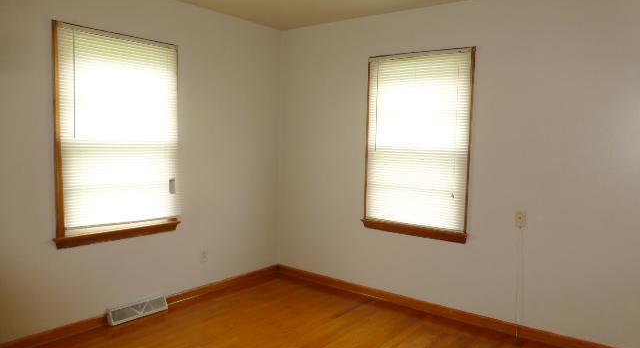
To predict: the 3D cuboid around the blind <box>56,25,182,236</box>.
[{"bbox_3d":[-1.396,-0.253,3.156,0.090,1.440,0.925,5,6,38],"label":"blind"}]

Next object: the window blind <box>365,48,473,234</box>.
[{"bbox_3d":[0.756,-0.262,3.548,0.865,1.370,0.050,5,6,38],"label":"window blind"}]

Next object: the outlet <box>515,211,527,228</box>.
[{"bbox_3d":[1.392,0.316,3.079,0.073,0.116,0.014,5,6,38],"label":"outlet"}]

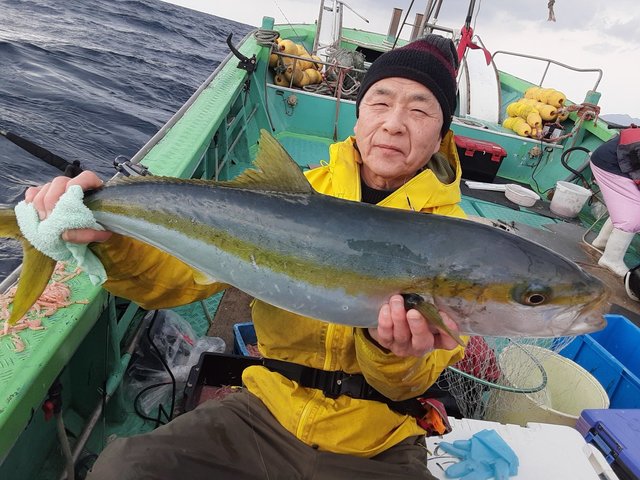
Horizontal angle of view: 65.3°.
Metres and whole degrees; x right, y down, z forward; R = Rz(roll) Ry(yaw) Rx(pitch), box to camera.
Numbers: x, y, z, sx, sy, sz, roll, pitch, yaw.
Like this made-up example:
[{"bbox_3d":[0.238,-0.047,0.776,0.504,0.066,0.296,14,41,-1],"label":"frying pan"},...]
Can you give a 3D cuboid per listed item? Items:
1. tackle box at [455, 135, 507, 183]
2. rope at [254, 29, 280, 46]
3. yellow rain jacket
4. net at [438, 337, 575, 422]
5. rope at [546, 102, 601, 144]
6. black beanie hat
[{"bbox_3d":[1.431,-0.722,4.450,0.430,0.290,0.290,16,21,0],"label":"tackle box"},{"bbox_3d":[-0.520,-1.988,4.900,0.230,0.140,0.220,16,21,0],"label":"rope"},{"bbox_3d":[0.005,0.074,0.881,0.570,0.580,0.500,17,21,5],"label":"yellow rain jacket"},{"bbox_3d":[0.410,0.294,1.200,0.420,0.250,0.360,23,22,19],"label":"net"},{"bbox_3d":[2.226,-1.024,4.350,0.400,0.360,0.280,16,21,0],"label":"rope"},{"bbox_3d":[0.164,-0.283,0.915,0.188,0.185,0.225,16,21,2],"label":"black beanie hat"}]

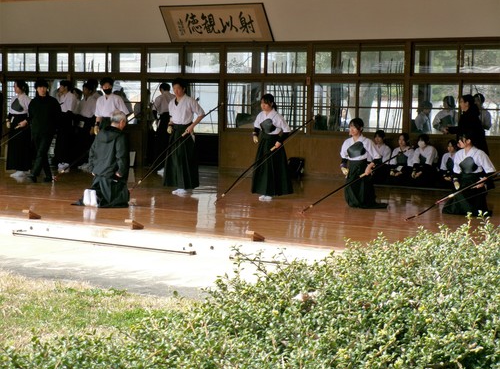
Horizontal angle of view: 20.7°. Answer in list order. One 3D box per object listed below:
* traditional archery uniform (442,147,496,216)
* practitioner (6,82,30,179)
[{"bbox_3d":[2.839,-0.039,17.750,0.620,0.860,0.650,4,5,38],"label":"traditional archery uniform"},{"bbox_3d":[-4.083,-0.976,24.399,0.480,1.670,0.440,4,5,40],"label":"practitioner"}]

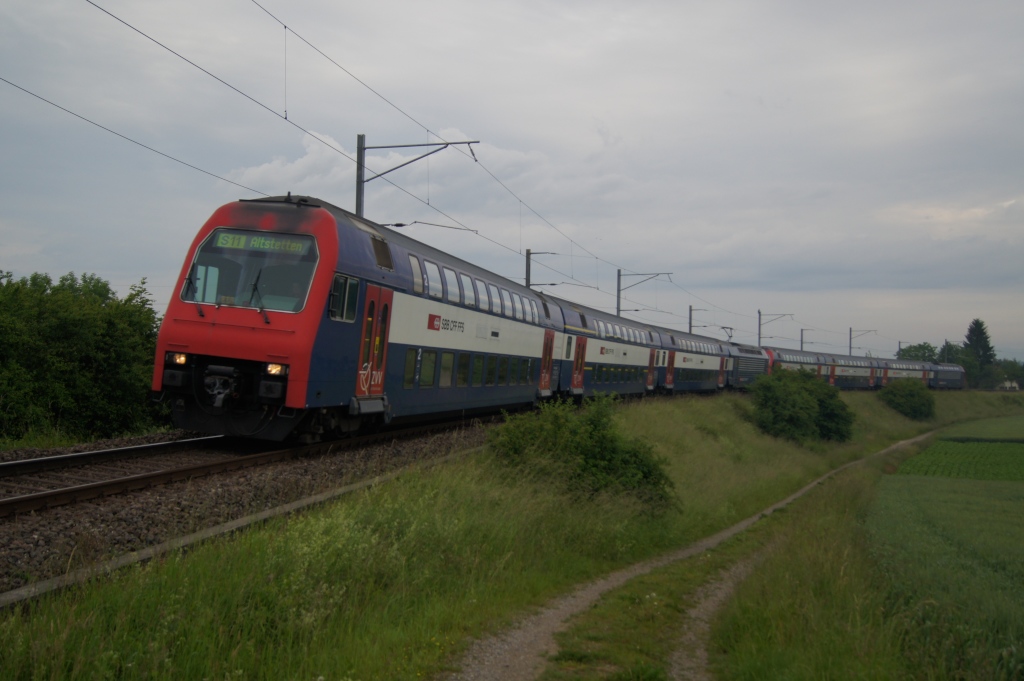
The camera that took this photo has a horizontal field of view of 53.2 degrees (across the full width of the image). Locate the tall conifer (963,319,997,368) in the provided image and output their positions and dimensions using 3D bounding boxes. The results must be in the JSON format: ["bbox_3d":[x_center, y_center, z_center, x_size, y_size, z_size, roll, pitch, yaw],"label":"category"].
[{"bbox_3d":[129.900,4.800,284.500,9.400,21.500,9.400,0,-2,25],"label":"tall conifer"}]

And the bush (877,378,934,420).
[{"bbox_3d":[54.000,8.000,140.000,7.400,5.500,6.800,0,-2,21],"label":"bush"}]

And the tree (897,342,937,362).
[{"bbox_3d":[106.600,7.600,270.000,10.700,14.000,10.400,0,-2,22],"label":"tree"}]

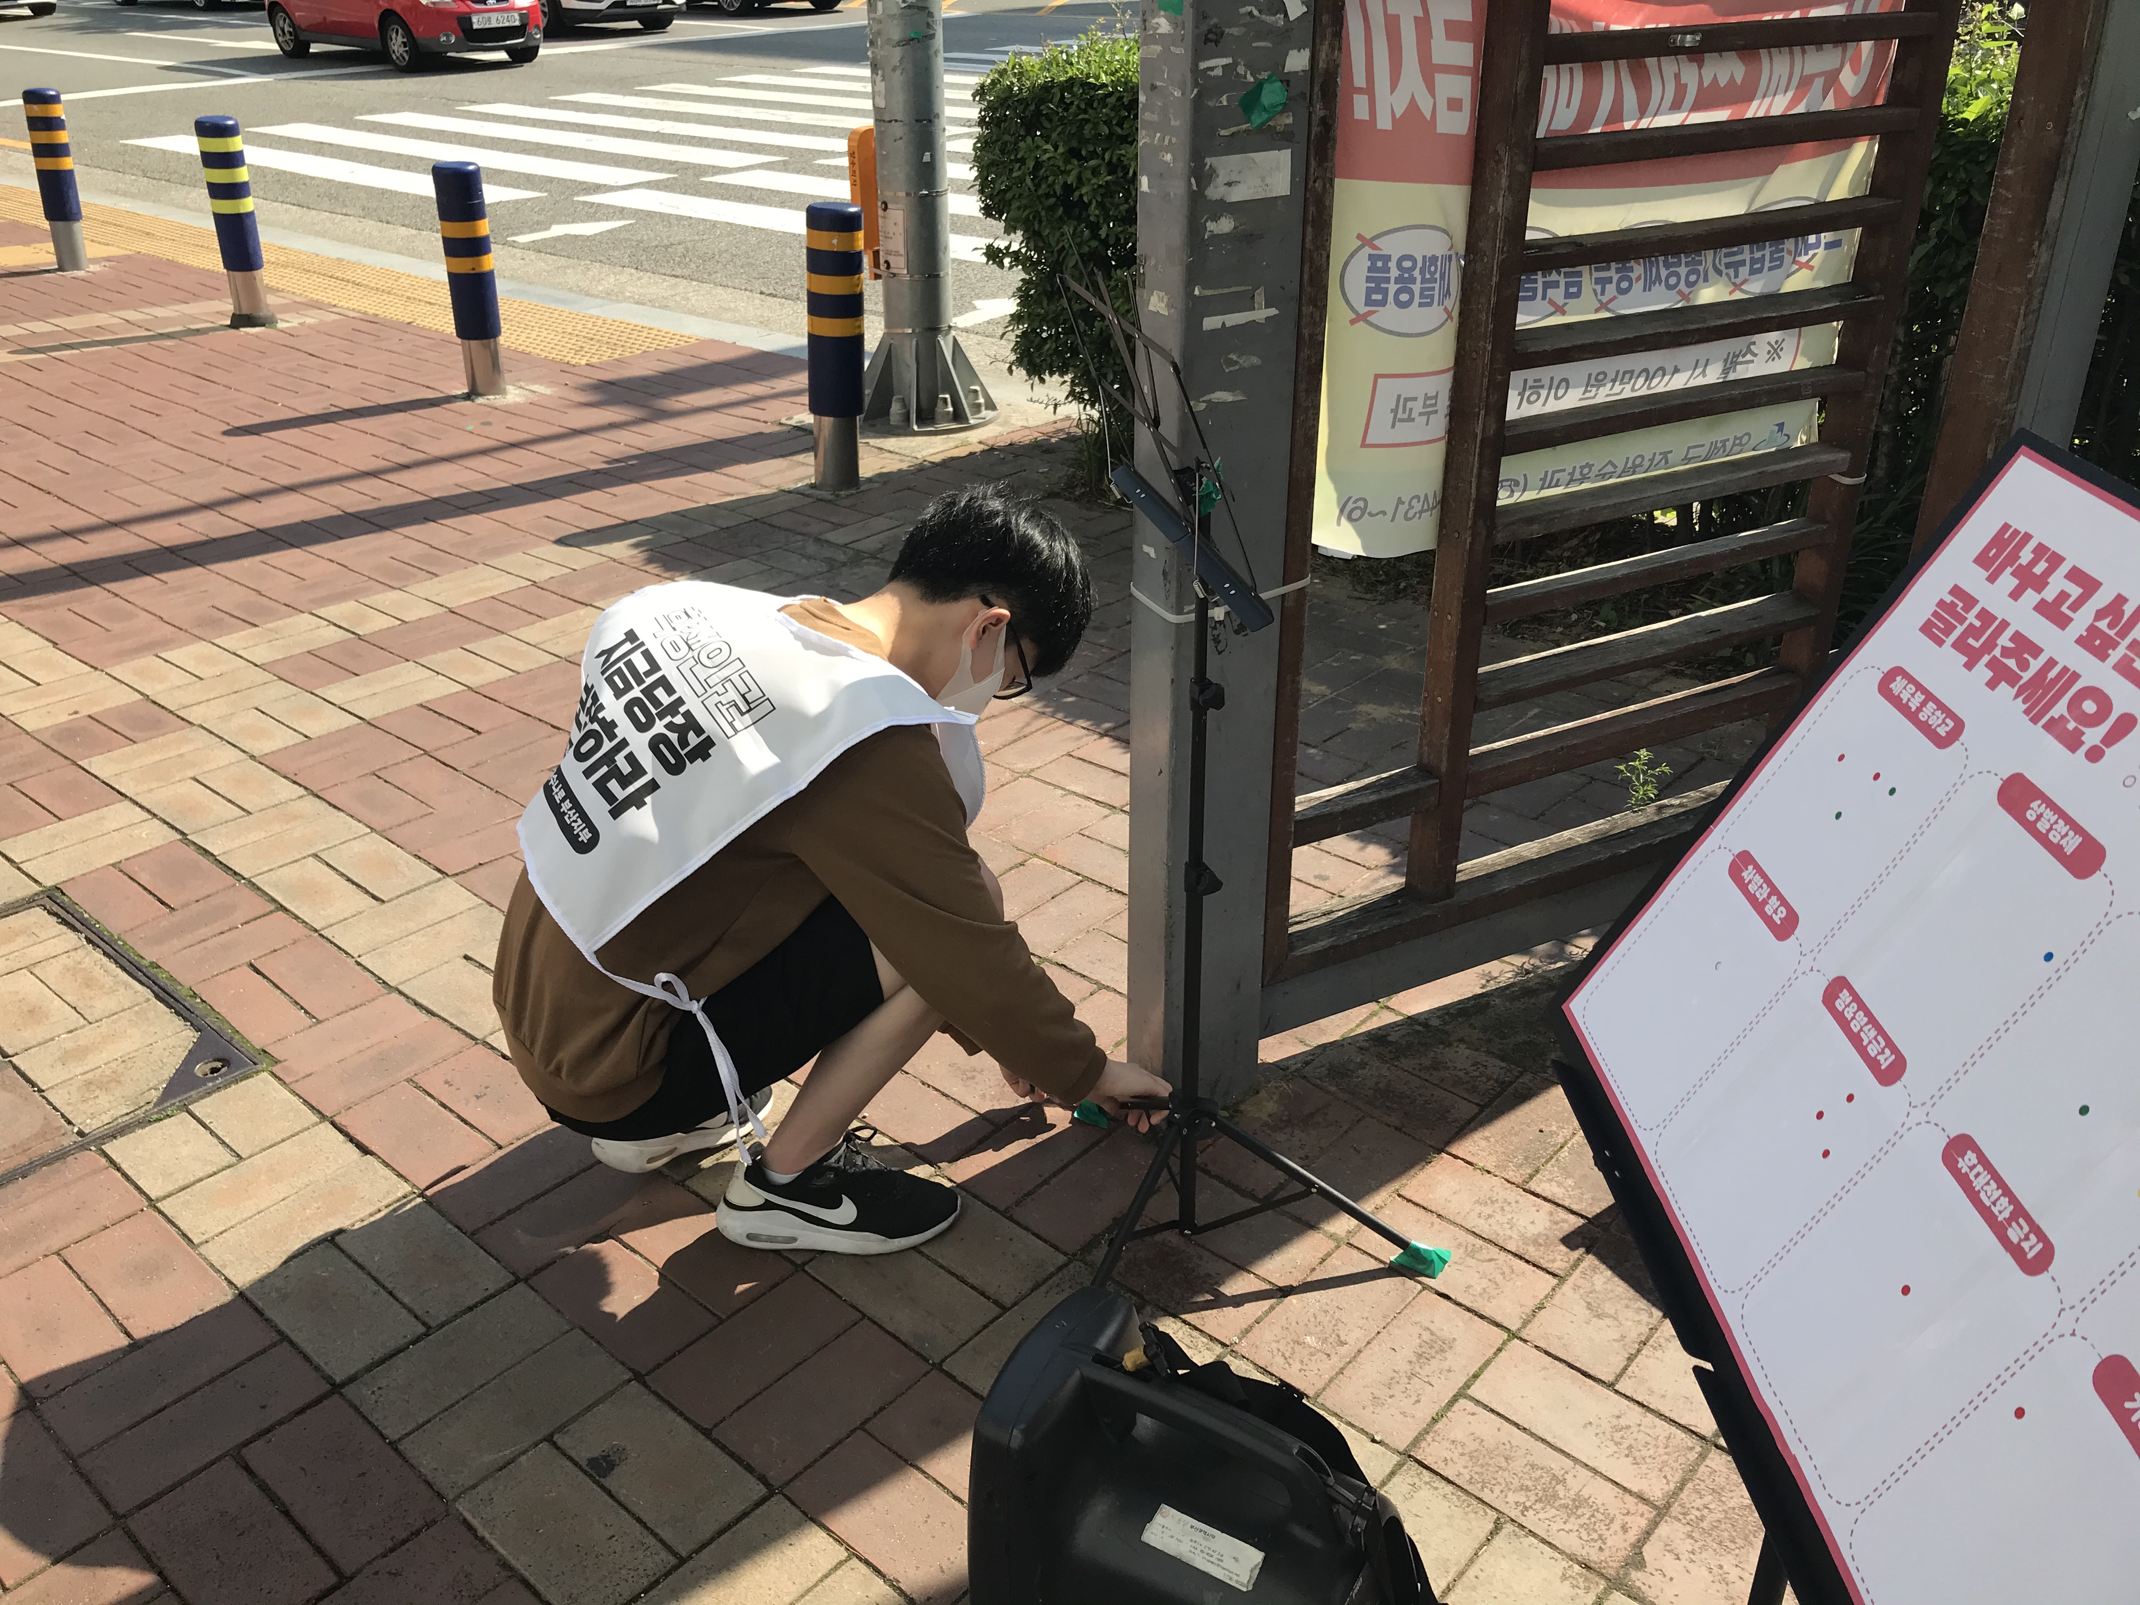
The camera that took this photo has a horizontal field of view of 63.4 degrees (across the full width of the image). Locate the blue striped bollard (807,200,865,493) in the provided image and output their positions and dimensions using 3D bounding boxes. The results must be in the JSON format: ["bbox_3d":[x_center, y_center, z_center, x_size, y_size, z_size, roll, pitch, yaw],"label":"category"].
[{"bbox_3d":[-0.663,-1.283,4.914,0.157,0.777,0.157,-1,27,-7],"label":"blue striped bollard"}]

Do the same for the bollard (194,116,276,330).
[{"bbox_3d":[-3.350,-2.326,6.955,0.156,0.782,0.156,-10,29,-22],"label":"bollard"}]

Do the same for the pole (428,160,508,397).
[{"bbox_3d":[-2.043,-1.782,5.922,0.156,0.750,0.156,-8,28,-17],"label":"pole"}]

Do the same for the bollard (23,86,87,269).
[{"bbox_3d":[-4.717,-2.893,8.072,0.156,0.782,0.156,-11,30,-27],"label":"bollard"}]

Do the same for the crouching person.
[{"bbox_3d":[-0.282,0.085,2.045,0.800,0.905,0.500,-5,27,-10],"label":"crouching person"}]

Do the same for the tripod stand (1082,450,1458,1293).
[{"bbox_3d":[0.137,0.072,1.948,0.510,1.020,0.510,-7,27,-12],"label":"tripod stand"}]

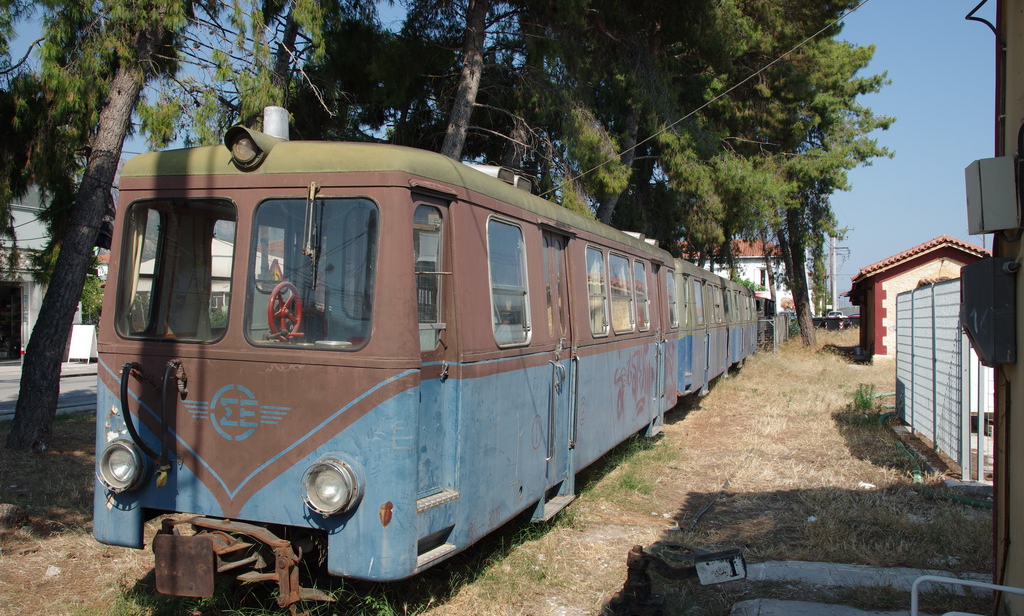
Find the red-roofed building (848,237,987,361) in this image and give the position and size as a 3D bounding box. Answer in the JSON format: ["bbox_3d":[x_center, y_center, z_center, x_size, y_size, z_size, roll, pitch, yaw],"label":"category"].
[{"bbox_3d":[14.987,-0.293,33.413,5.092,4.072,7.000,0,0,18],"label":"red-roofed building"}]

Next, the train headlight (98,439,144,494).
[{"bbox_3d":[-2.278,0.923,5.456,0.290,0.290,0.130,2,1,19],"label":"train headlight"}]

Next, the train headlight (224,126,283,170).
[{"bbox_3d":[-1.489,-0.912,5.372,0.230,0.240,0.280,2,1,19],"label":"train headlight"}]

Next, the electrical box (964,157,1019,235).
[{"bbox_3d":[2.583,-0.601,5.050,0.190,0.375,0.310,-4,-1,17],"label":"electrical box"}]

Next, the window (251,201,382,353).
[{"bbox_3d":[-1.105,-0.196,5.162,0.788,0.833,0.050,2,-3,19],"label":"window"}]

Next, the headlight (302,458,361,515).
[{"bbox_3d":[-0.966,0.955,5.010,0.290,0.290,0.130,2,1,19],"label":"headlight"}]

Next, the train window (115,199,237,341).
[{"bbox_3d":[-1.949,-0.221,5.449,0.776,0.827,0.050,2,-3,19],"label":"train window"}]

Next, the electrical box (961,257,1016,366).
[{"bbox_3d":[2.564,0.019,5.050,0.250,0.570,0.340,0,0,17],"label":"electrical box"}]

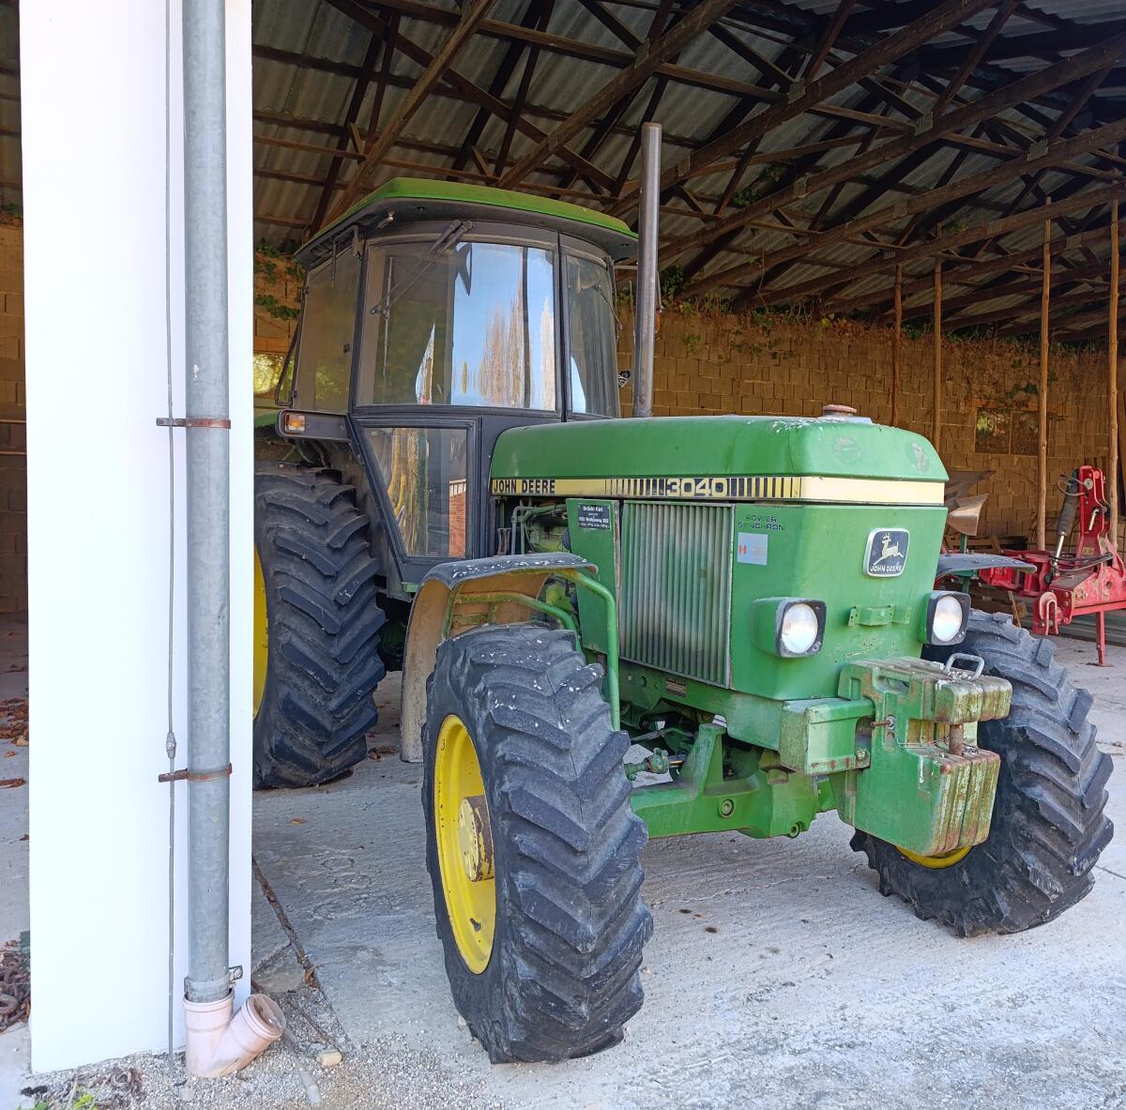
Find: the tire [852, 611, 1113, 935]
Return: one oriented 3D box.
[{"bbox_3d":[1.396,0.742,3.537,0.325,1.120,1.131,3,2,-20],"label":"tire"}]

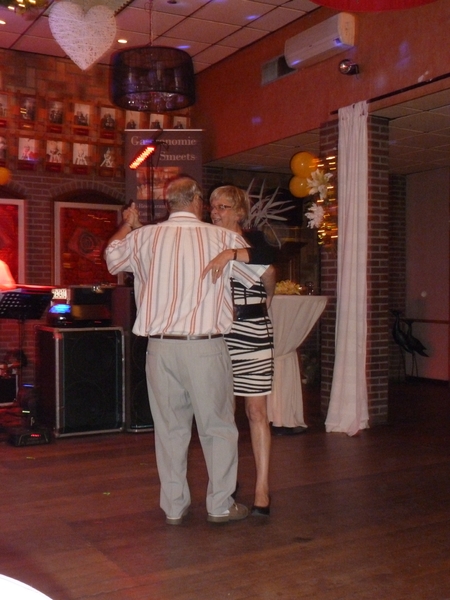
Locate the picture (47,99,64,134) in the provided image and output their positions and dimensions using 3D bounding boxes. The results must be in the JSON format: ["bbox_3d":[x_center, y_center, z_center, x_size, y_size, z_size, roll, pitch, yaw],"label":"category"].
[{"bbox_3d":[-1.815,-1.972,7.628,0.190,0.360,0.025,-1,2,-30],"label":"picture"}]

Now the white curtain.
[{"bbox_3d":[0.986,-0.270,5.840,0.200,2.660,0.360,-1,2,-30],"label":"white curtain"}]

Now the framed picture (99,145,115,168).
[{"bbox_3d":[-1.314,-1.589,7.961,0.183,0.262,0.025,-2,3,-30],"label":"framed picture"}]

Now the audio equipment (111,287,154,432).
[{"bbox_3d":[-0.679,0.477,6.089,0.530,1.170,0.540,-1,2,-30],"label":"audio equipment"}]

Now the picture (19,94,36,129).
[{"bbox_3d":[-2.074,-1.983,7.476,0.190,0.345,0.025,-1,2,-30],"label":"picture"}]

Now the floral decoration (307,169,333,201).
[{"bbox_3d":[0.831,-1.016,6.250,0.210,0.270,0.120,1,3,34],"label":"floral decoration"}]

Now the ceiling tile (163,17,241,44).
[{"bbox_3d":[-0.222,-2.608,6.893,0.600,0.020,0.600,-2,3,-30],"label":"ceiling tile"}]

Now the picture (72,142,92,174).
[{"bbox_3d":[-1.571,-1.558,7.816,0.199,0.328,0.025,-2,3,-30],"label":"picture"}]

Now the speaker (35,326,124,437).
[{"bbox_3d":[-1.235,0.644,5.986,0.557,0.851,0.612,-2,3,-30],"label":"speaker"}]

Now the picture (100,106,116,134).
[{"bbox_3d":[-1.298,-2.003,7.956,0.186,0.306,0.025,-2,3,-30],"label":"picture"}]

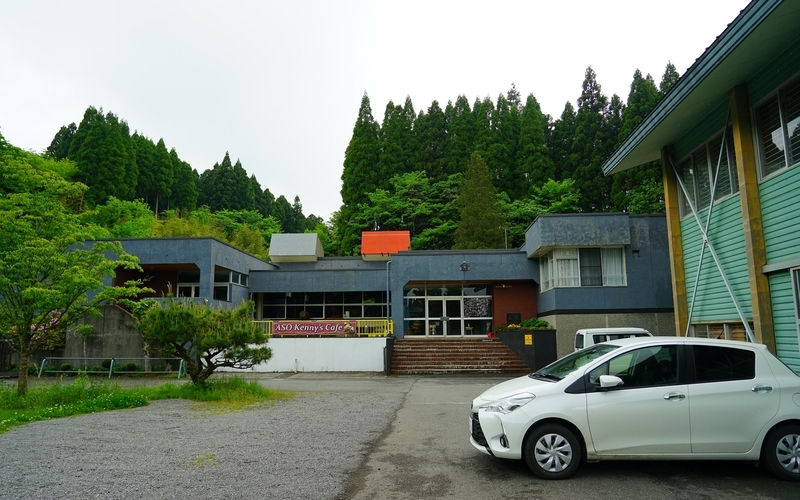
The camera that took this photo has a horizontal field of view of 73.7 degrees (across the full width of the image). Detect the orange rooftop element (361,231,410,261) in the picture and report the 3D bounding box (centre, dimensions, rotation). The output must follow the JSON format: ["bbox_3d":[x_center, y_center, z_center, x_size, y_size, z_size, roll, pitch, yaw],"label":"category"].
[{"bbox_3d":[-0.663,-0.058,30.519,2.725,1.727,2.400,-1,-9,4],"label":"orange rooftop element"}]

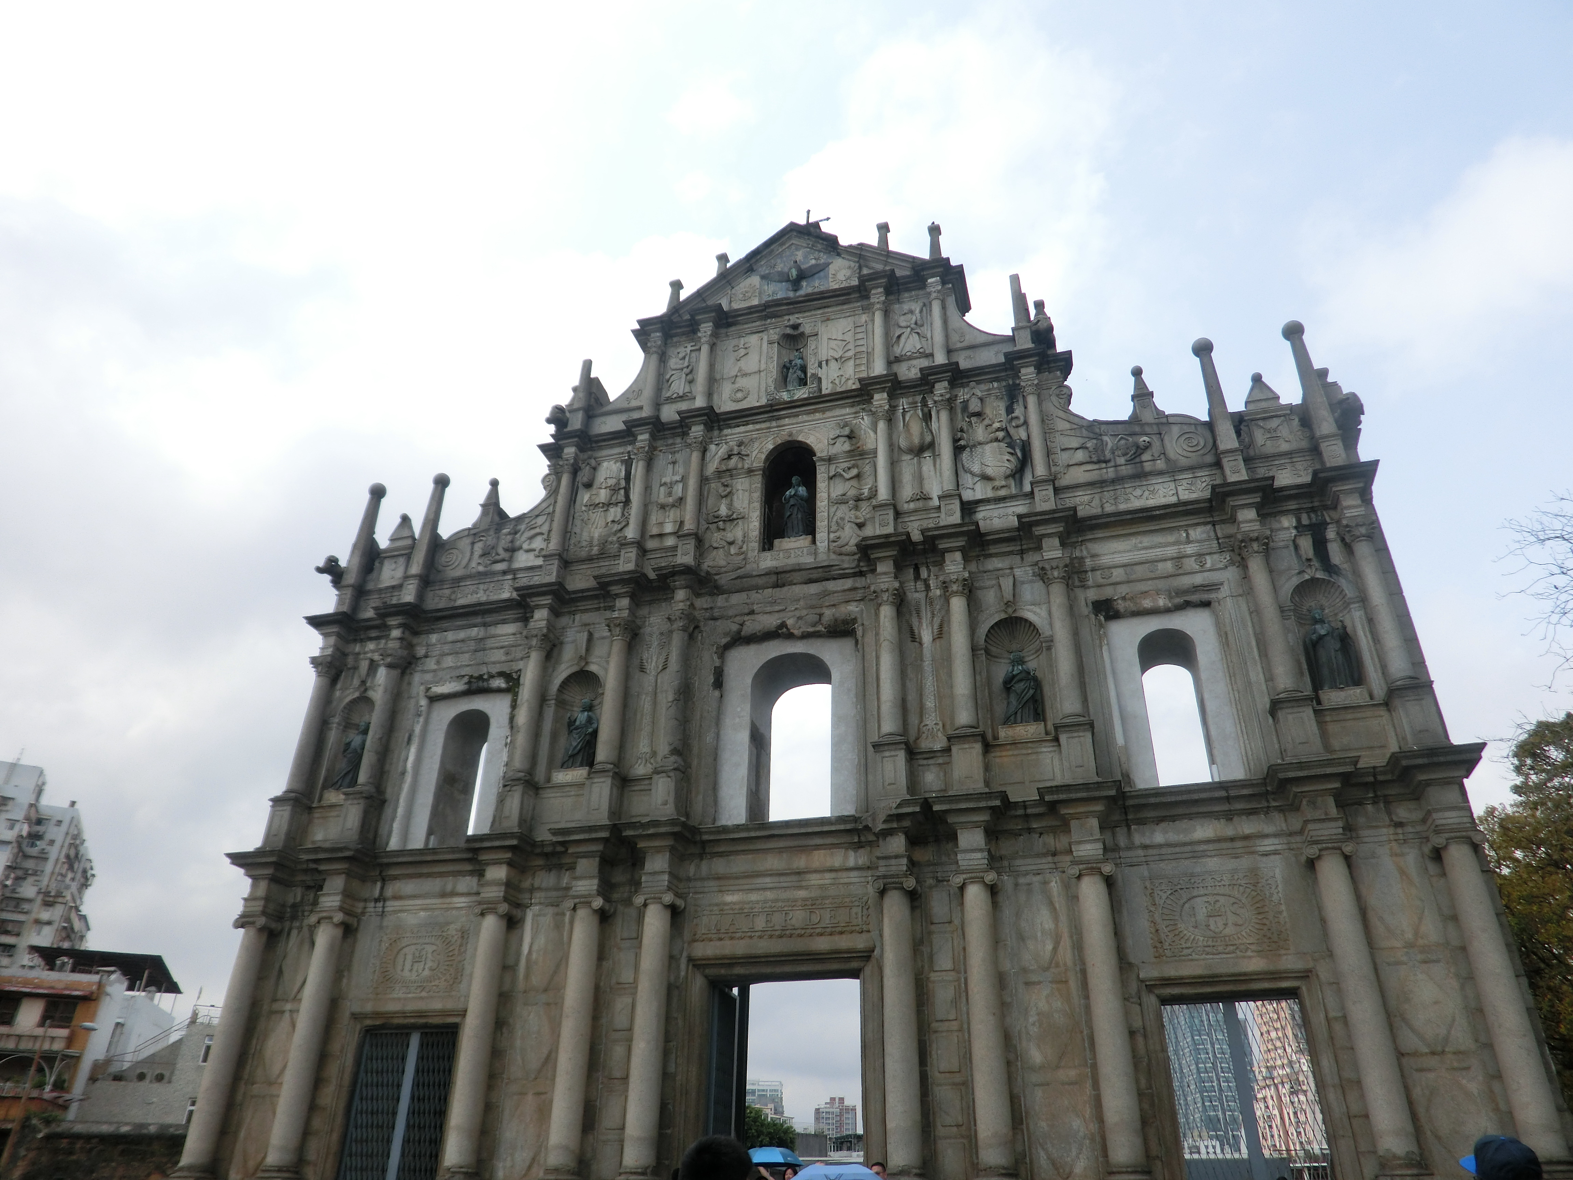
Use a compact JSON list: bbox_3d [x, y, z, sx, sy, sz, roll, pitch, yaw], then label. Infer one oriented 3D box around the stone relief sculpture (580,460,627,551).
[{"bbox_3d":[-4.360,-2.003,26.005,1.102,2.554,0.227,-8,-30,14],"label":"stone relief sculpture"}]

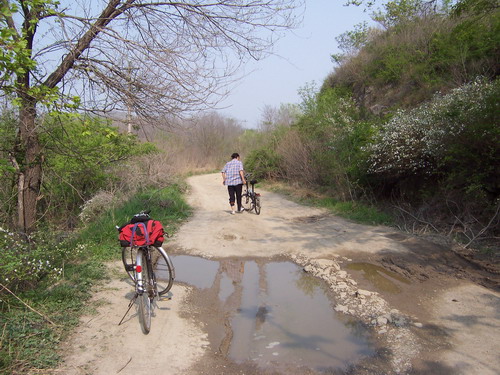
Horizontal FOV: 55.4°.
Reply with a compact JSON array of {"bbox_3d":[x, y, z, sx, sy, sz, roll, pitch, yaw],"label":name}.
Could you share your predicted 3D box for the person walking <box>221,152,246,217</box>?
[{"bbox_3d":[-0.452,-0.100,12.700,0.620,1.620,0.450,0,2,-5],"label":"person walking"}]

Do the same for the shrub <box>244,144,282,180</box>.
[{"bbox_3d":[0.730,-1.290,25.500,2.100,2.050,2.000,0,2,0],"label":"shrub"}]

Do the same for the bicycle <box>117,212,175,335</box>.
[{"bbox_3d":[-0.960,0.690,4.340,0.550,0.950,1.680,0,2,-9],"label":"bicycle"}]

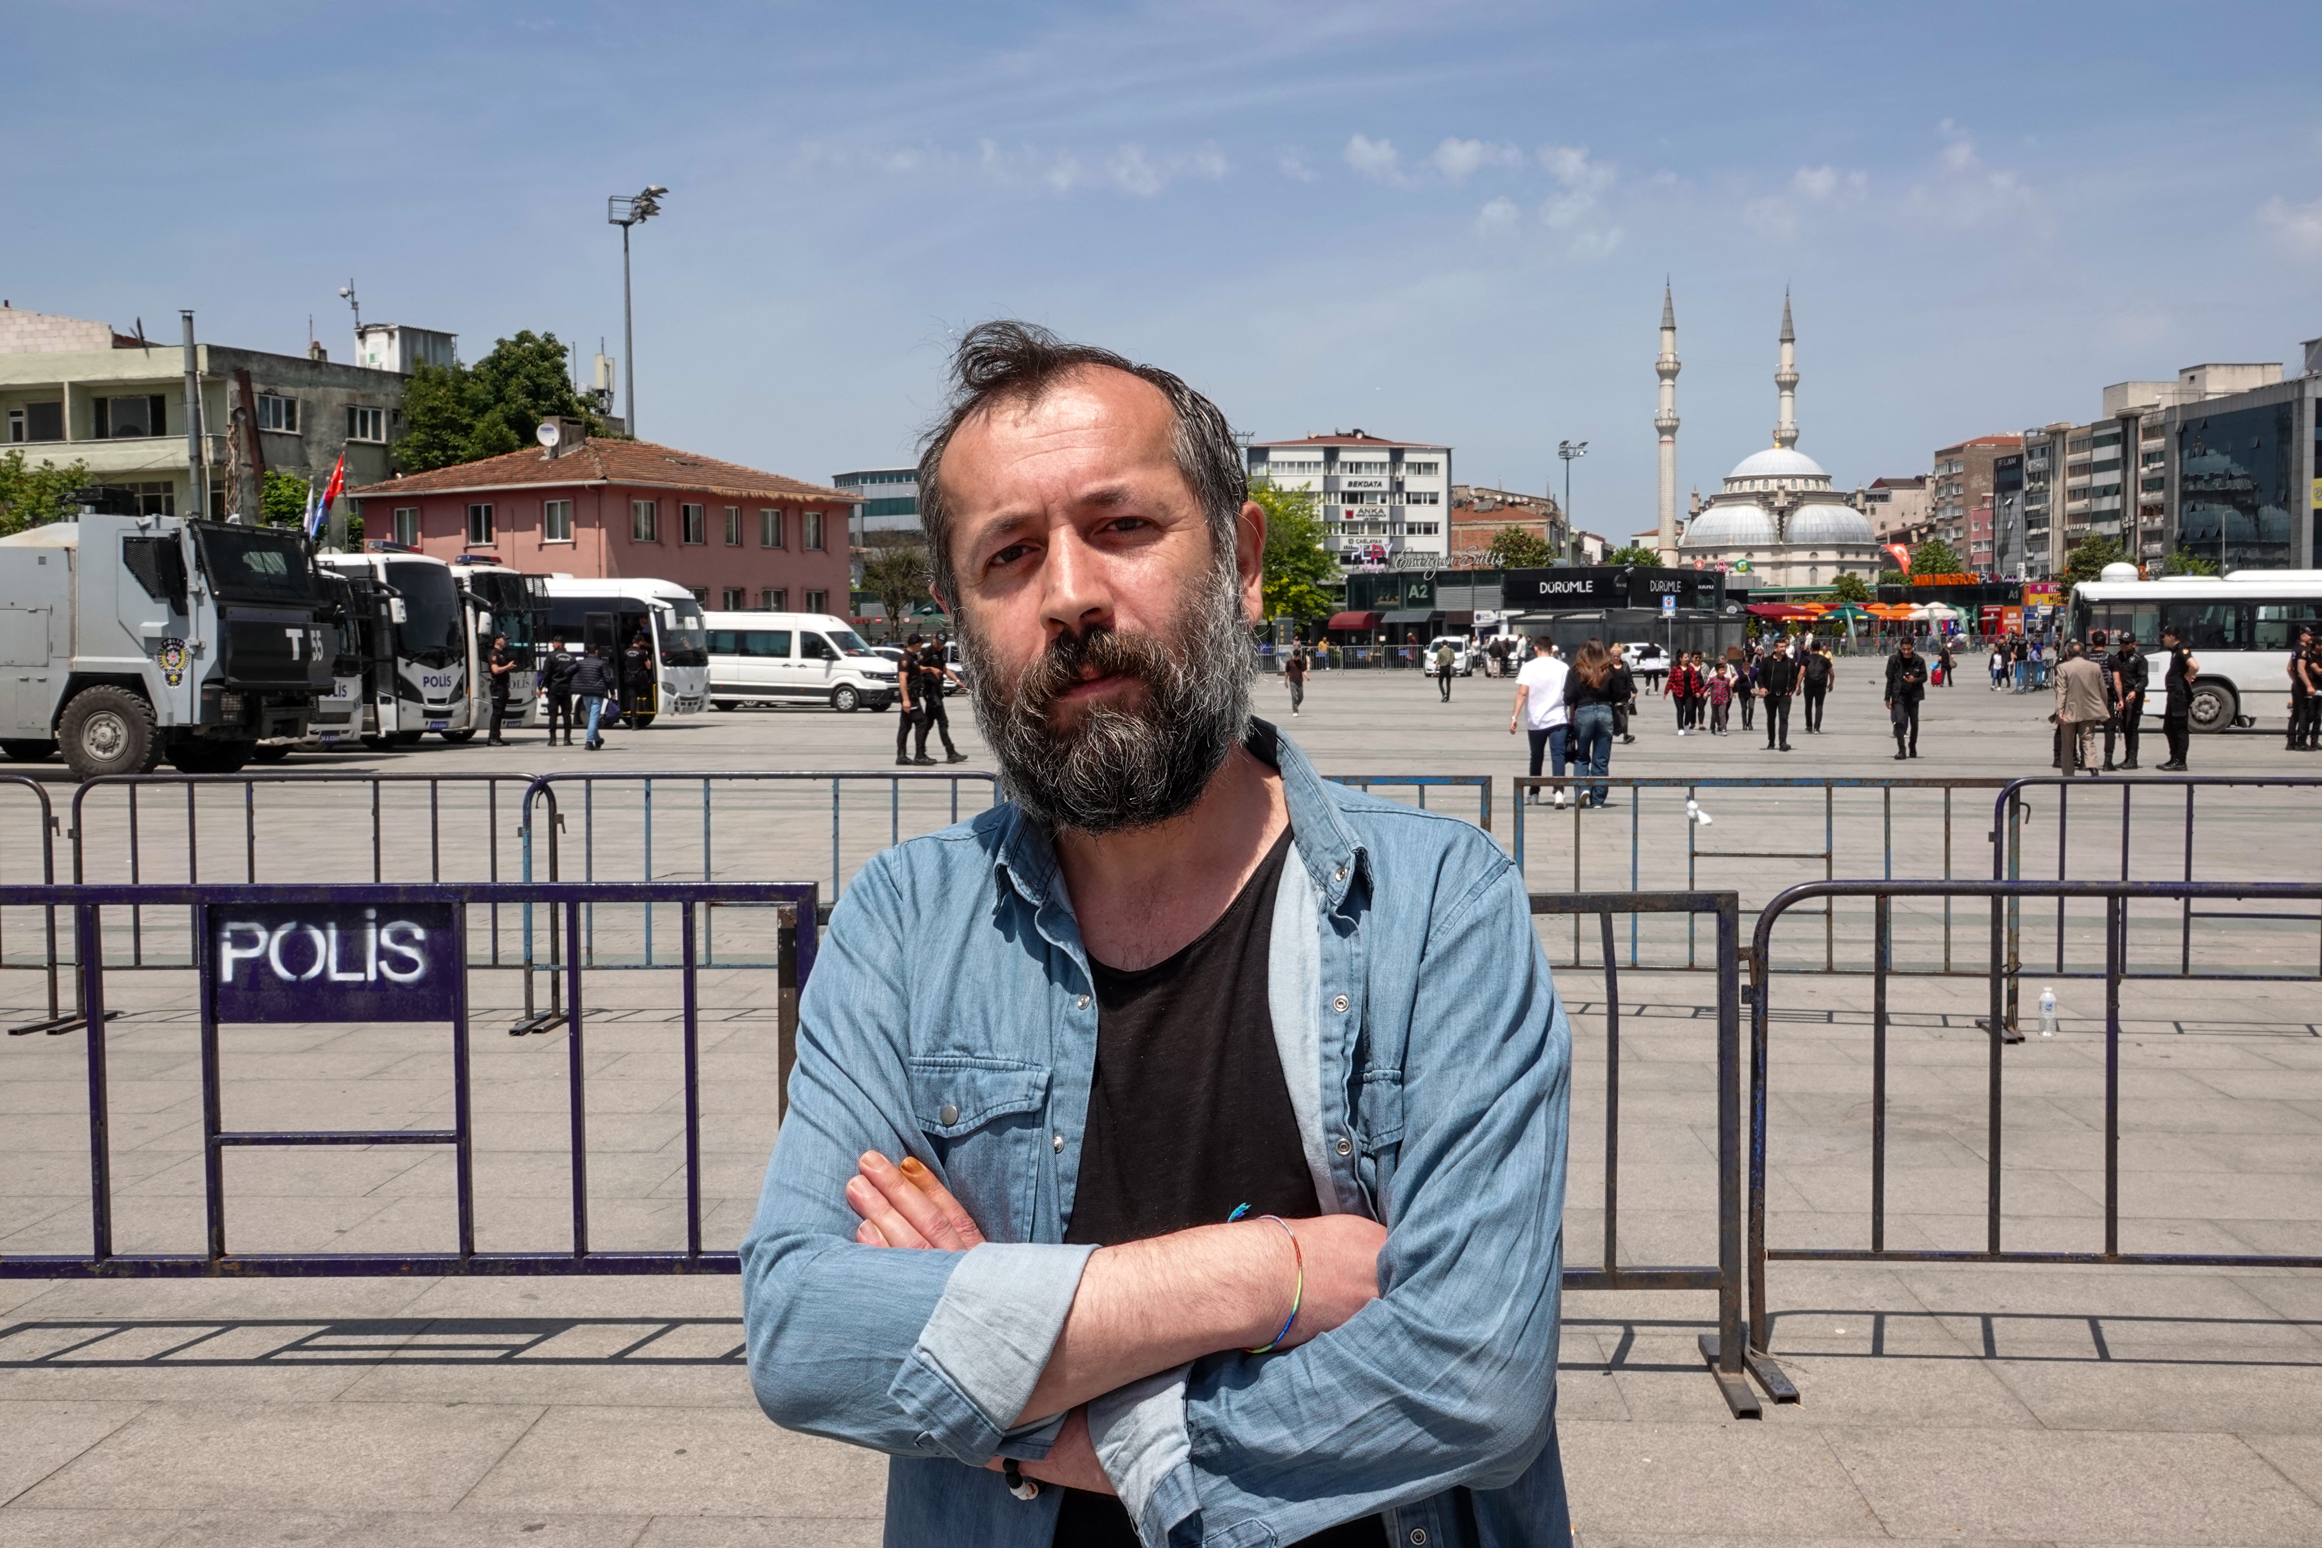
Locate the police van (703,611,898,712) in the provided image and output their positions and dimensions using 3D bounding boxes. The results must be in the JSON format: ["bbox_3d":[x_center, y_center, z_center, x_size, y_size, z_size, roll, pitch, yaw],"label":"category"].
[{"bbox_3d":[-10.157,-2.961,60.129,6.900,2.620,2.050,1,3,19],"label":"police van"}]

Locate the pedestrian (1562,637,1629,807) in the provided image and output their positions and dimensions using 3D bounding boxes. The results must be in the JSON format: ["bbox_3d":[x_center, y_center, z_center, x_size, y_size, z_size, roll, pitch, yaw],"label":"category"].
[{"bbox_3d":[4.361,-0.510,22.800,0.540,1.730,0.420,0,3,7],"label":"pedestrian"}]

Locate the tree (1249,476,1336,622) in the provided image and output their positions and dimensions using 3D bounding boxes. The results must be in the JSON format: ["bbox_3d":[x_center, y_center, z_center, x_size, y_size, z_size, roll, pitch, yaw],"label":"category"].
[{"bbox_3d":[6.091,-10.211,117.710,7.600,10.640,7.400,0,3,0],"label":"tree"}]

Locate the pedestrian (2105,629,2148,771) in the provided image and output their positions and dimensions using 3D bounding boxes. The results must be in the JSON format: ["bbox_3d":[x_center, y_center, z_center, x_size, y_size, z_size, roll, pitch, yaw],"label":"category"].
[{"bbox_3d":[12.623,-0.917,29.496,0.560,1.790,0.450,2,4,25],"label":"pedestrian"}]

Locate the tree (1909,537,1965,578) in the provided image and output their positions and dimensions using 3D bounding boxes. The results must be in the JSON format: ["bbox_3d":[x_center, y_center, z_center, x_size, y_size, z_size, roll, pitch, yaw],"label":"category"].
[{"bbox_3d":[69.626,-15.951,202.420,5.300,10.300,5.300,0,3,0],"label":"tree"}]

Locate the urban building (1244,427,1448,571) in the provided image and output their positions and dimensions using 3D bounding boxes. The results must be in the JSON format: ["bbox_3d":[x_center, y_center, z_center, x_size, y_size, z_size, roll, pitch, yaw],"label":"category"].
[{"bbox_3d":[19.725,-23.466,236.000,19.800,22.300,14.500,-1,3,-7],"label":"urban building"}]

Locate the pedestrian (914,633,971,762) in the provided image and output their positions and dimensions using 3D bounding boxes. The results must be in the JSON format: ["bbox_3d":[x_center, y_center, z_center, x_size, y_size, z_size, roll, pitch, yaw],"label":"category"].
[{"bbox_3d":[-3.057,-1.057,31.300,0.720,1.810,0.500,0,3,-3],"label":"pedestrian"}]

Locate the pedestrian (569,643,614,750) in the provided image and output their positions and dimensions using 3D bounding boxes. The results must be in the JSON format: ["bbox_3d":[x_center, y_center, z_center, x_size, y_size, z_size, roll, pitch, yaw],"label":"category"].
[{"bbox_3d":[-8.981,-1.215,35.589,0.650,1.690,0.500,0,3,-9],"label":"pedestrian"}]

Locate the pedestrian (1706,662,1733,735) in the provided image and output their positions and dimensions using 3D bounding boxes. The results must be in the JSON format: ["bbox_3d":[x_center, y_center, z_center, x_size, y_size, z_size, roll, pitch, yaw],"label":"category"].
[{"bbox_3d":[10.398,-1.401,42.000,0.470,1.330,0.350,0,3,6],"label":"pedestrian"}]

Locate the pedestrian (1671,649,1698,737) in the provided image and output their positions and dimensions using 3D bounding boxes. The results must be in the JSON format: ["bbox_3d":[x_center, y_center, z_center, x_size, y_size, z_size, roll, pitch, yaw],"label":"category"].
[{"bbox_3d":[9.717,-1.530,41.981,0.550,1.590,0.400,-1,3,-11],"label":"pedestrian"}]

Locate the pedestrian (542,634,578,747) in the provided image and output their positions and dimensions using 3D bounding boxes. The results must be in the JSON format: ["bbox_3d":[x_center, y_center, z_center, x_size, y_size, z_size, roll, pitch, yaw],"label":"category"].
[{"bbox_3d":[-9.871,-1.357,37.100,0.600,1.800,0.380,-1,3,-13],"label":"pedestrian"}]

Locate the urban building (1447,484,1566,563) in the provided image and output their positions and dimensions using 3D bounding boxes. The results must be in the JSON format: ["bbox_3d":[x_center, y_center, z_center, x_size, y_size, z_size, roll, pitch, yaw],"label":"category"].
[{"bbox_3d":[38.065,-21.939,244.147,13.000,18.300,14.000,1,3,20],"label":"urban building"}]

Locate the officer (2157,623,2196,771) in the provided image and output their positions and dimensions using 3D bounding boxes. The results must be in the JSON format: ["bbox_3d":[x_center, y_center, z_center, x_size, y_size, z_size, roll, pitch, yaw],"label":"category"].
[{"bbox_3d":[12.671,-0.952,28.200,0.420,1.810,0.520,0,3,12],"label":"officer"}]

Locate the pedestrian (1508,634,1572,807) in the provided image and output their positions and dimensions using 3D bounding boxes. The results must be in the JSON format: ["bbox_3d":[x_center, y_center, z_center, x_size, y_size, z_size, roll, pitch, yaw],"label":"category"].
[{"bbox_3d":[3.837,-0.520,22.900,0.580,1.760,0.420,0,3,7],"label":"pedestrian"}]

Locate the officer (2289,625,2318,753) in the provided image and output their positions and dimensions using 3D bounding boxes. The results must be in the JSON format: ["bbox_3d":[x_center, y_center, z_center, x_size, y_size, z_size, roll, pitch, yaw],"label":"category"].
[{"bbox_3d":[16.620,-1.246,32.800,0.420,1.810,0.520,1,4,18],"label":"officer"}]

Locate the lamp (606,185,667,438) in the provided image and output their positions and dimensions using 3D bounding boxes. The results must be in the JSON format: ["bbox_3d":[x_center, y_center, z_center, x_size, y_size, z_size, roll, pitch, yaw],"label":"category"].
[{"bbox_3d":[-20.955,-13.512,90.377,2.300,20.000,1.500,1,4,23],"label":"lamp"}]

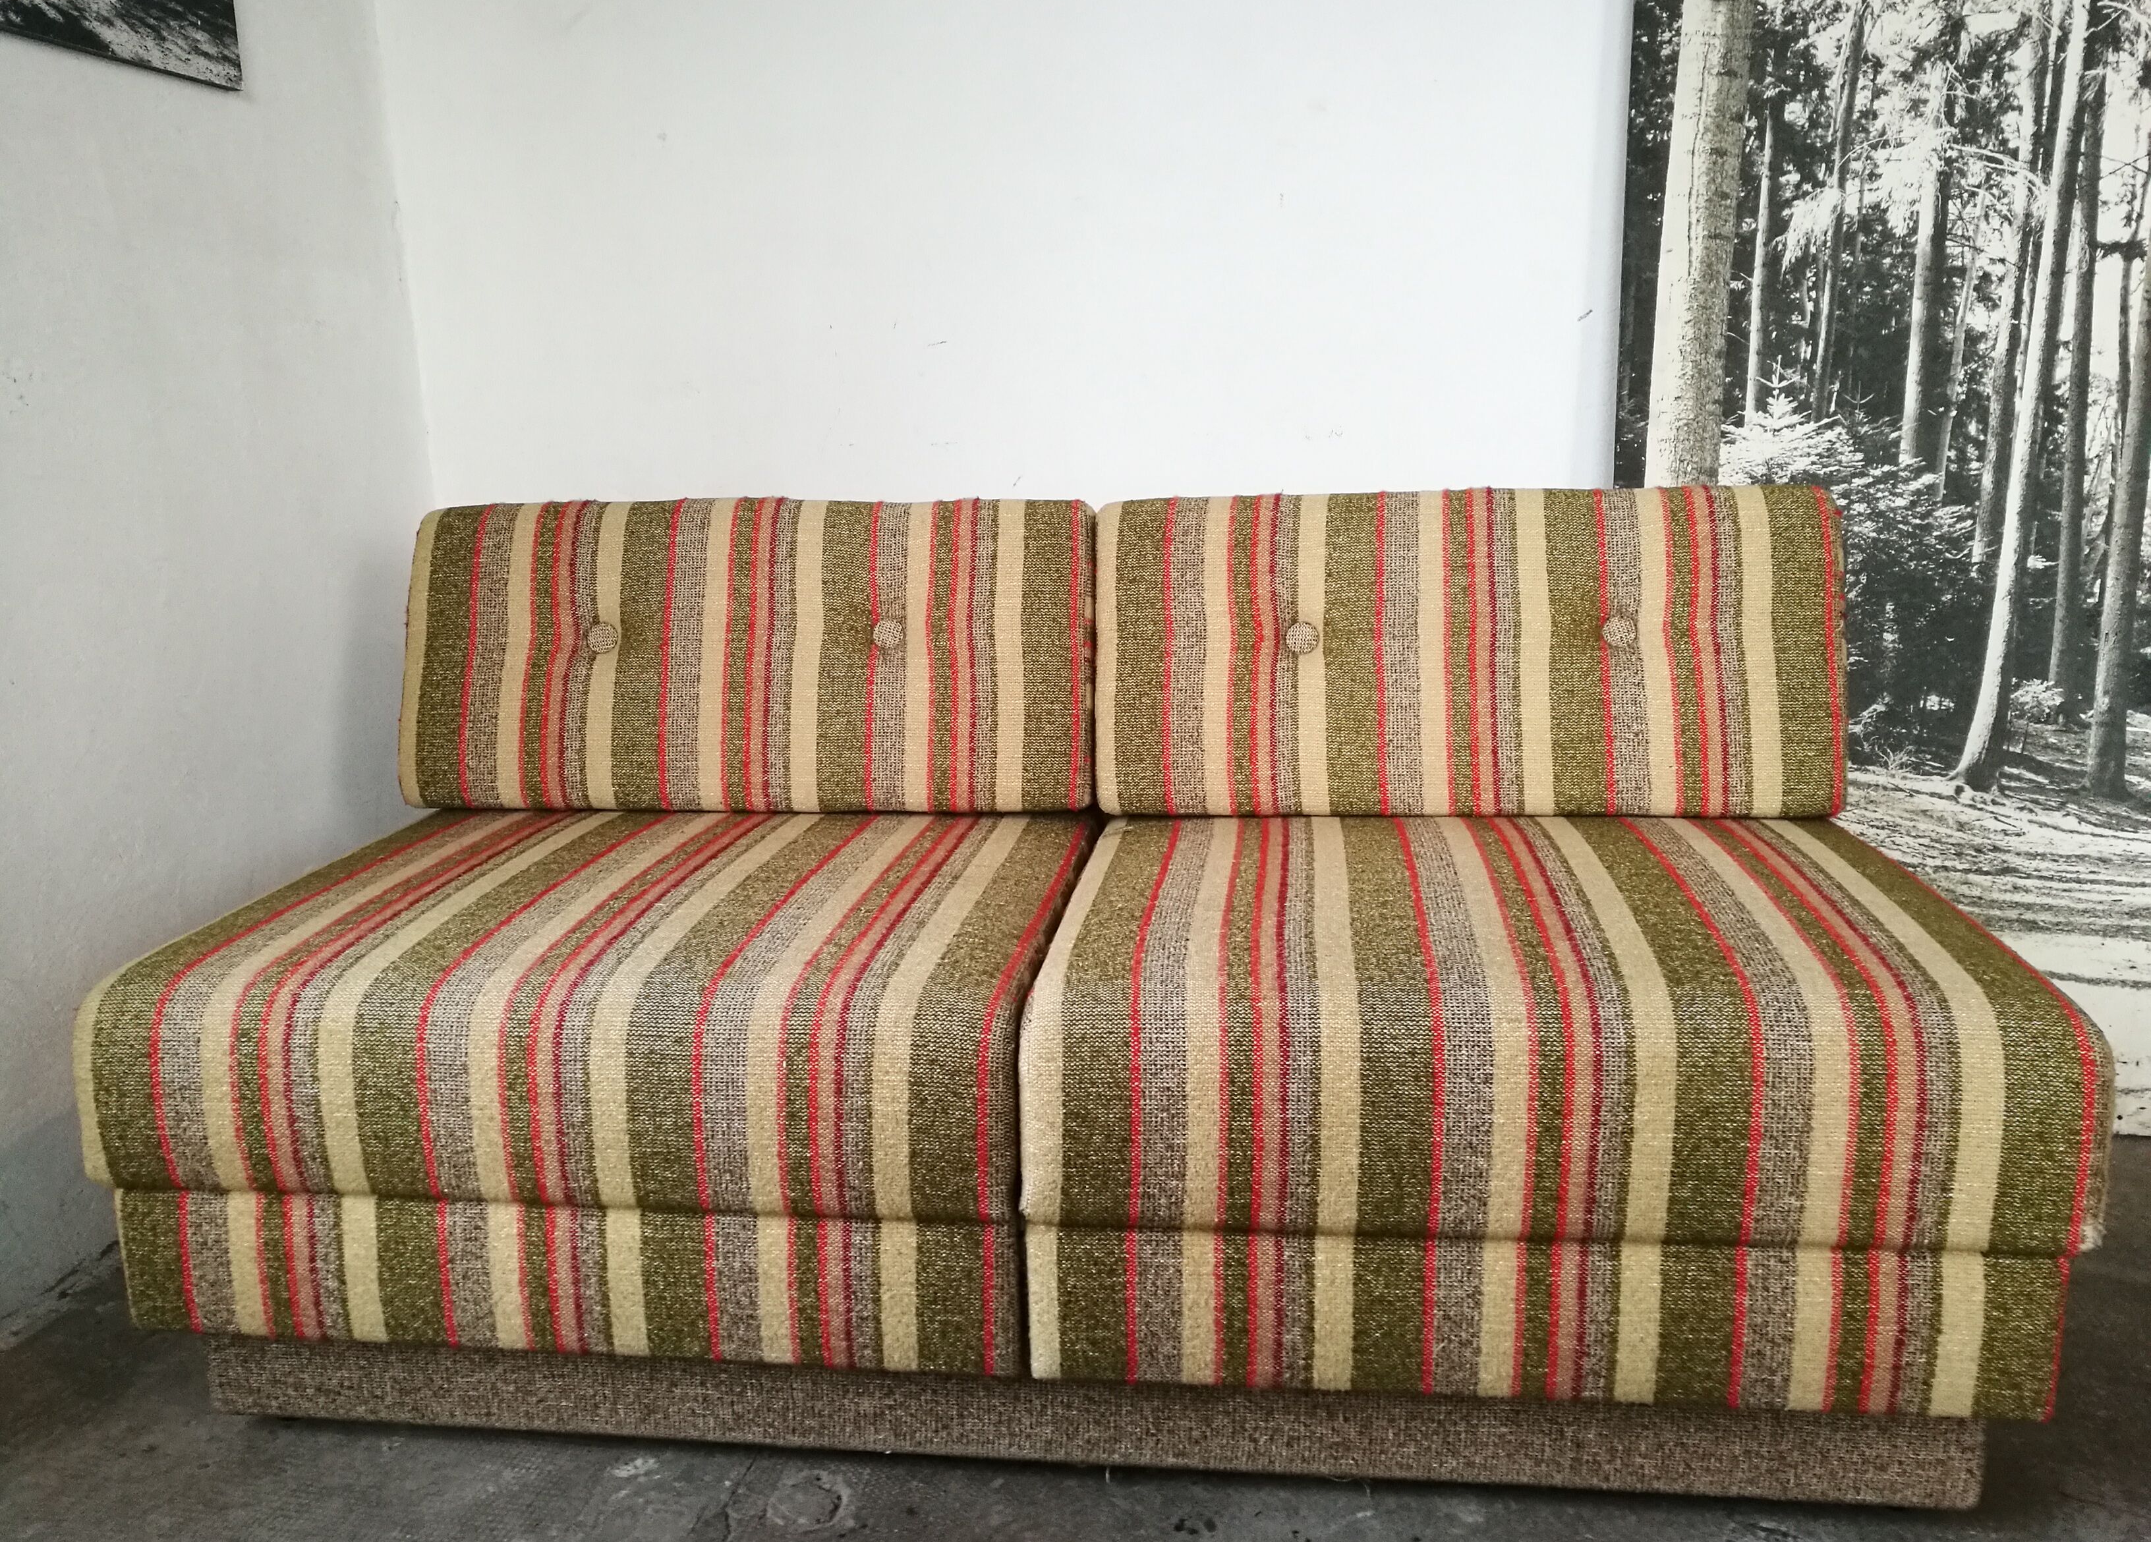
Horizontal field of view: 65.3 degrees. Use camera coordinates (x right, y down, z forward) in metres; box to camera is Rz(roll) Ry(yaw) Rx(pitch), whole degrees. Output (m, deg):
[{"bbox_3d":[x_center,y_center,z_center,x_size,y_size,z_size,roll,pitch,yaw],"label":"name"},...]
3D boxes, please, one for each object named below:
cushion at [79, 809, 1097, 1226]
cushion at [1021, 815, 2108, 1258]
[{"bbox_3d":[-0.397,0.191,1.658,0.782,0.168,0.679,0,13,7],"label":"cushion"},{"bbox_3d":[0.388,0.193,1.566,0.782,0.168,0.679,0,13,7],"label":"cushion"}]

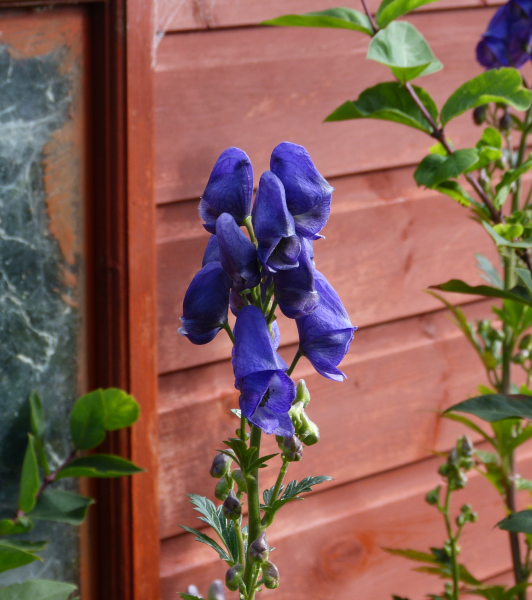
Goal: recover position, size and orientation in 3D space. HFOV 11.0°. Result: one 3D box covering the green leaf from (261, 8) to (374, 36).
[{"bbox_3d":[0.029,-0.157,1.570,0.064,0.013,0.032,-1,18,-4],"label":"green leaf"}]

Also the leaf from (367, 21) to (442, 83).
[{"bbox_3d":[0.077,-0.139,1.550,0.041,0.015,0.043,-4,44,-4],"label":"leaf"}]

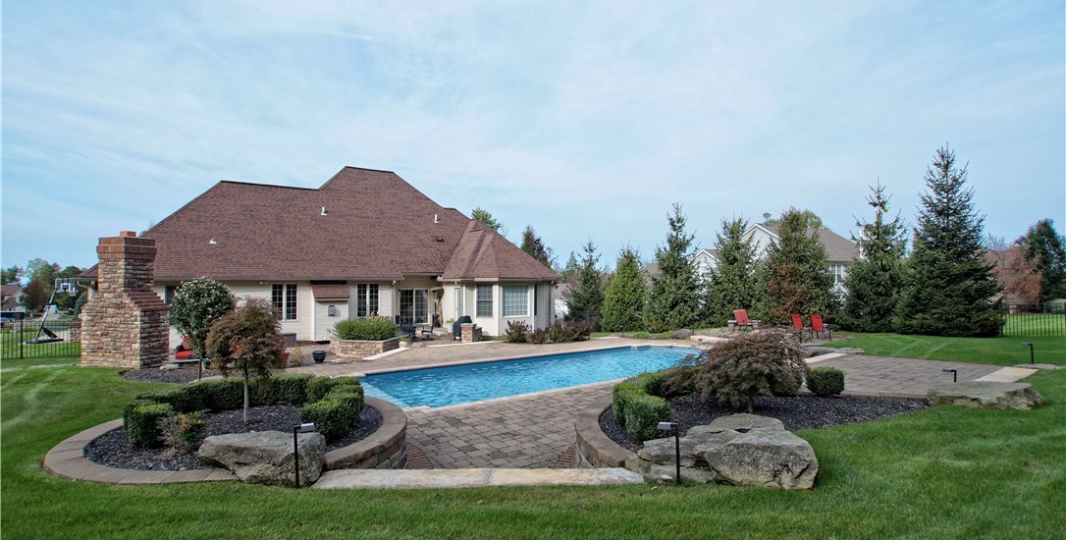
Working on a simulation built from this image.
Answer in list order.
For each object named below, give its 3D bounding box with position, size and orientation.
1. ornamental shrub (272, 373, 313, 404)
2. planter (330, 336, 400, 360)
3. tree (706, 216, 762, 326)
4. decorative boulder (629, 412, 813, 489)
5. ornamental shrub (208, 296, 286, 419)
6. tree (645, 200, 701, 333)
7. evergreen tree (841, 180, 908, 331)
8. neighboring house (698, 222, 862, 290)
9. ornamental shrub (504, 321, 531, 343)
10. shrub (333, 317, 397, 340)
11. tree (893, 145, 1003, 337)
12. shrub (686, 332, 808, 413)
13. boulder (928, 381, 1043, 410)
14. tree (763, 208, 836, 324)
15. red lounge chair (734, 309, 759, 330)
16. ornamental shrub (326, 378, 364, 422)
[{"bbox_3d":[-3.869,1.891,7.600,0.620,0.400,0.600,1,-1,-33],"label":"ornamental shrub"},{"bbox_3d":[-5.720,2.583,15.888,2.150,0.560,1.500,0,-2,9],"label":"planter"},{"bbox_3d":[9.966,0.146,23.500,2.700,5.600,2.700,0,-1,0],"label":"tree"},{"bbox_3d":[1.970,1.945,5.201,1.880,0.520,1.150,0,-2,9],"label":"decorative boulder"},{"bbox_3d":[-3.882,1.214,6.400,0.950,1.690,0.950,0,-1,0],"label":"ornamental shrub"},{"bbox_3d":[7.152,-0.201,24.200,2.800,6.500,2.800,0,-1,0],"label":"tree"},{"bbox_3d":[16.300,-0.622,22.416,2.800,6.900,2.800,0,-1,0],"label":"evergreen tree"},{"bbox_3d":[27.300,-0.059,50.410,17.000,8.600,13.500,1,-1,-31],"label":"neighboring house"},{"bbox_3d":[-0.650,2.625,20.239,1.080,0.920,1.000,0,-1,0],"label":"ornamental shrub"},{"bbox_3d":[-5.620,1.944,15.955,1.980,0.700,1.300,0,-2,9],"label":"shrub"},{"bbox_3d":[18.100,-1.315,20.641,3.600,8.100,3.600,-1,-2,41],"label":"tree"},{"bbox_3d":[3.300,1.577,7.212,1.700,1.300,1.600,-1,-2,24],"label":"shrub"},{"bbox_3d":[8.400,2.366,8.857,1.650,0.340,0.900,0,-1,13],"label":"boulder"},{"bbox_3d":[13.500,-0.128,24.011,3.300,6.100,3.300,-1,-2,29],"label":"tree"},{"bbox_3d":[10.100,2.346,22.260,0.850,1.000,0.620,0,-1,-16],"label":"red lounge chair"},{"bbox_3d":[-2.870,1.976,7.151,0.500,0.480,0.700,1,-2,-20],"label":"ornamental shrub"}]

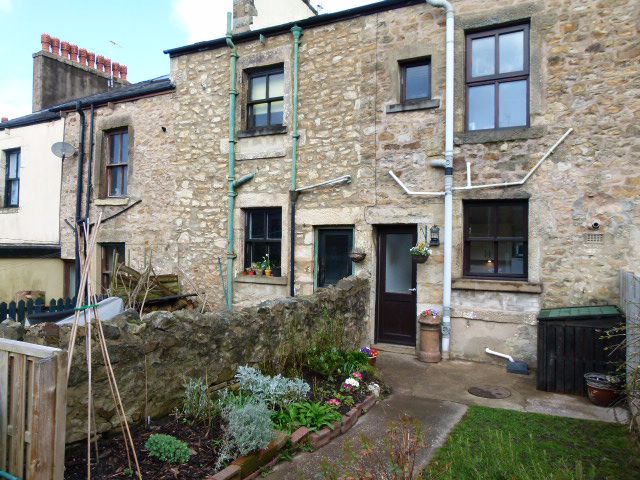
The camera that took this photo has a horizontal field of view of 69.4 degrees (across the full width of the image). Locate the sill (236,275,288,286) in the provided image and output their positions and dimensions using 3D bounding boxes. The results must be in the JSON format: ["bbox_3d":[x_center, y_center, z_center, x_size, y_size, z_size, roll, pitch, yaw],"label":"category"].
[{"bbox_3d":[-1.127,0.785,9.130,1.192,0.140,0.180,1,0,25],"label":"sill"}]

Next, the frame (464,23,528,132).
[{"bbox_3d":[2.858,-2.567,7.448,0.977,1.629,0.100,1,0,25],"label":"frame"}]

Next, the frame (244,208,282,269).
[{"bbox_3d":[-1.103,0.026,9.274,0.952,1.352,0.100,1,0,25],"label":"frame"}]

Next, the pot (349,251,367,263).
[{"bbox_3d":[0.677,0.304,8.126,0.290,0.190,0.230,1,0,25],"label":"pot"}]

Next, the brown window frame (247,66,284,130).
[{"bbox_3d":[-1.055,-2.835,9.281,0.920,1.240,0.100,1,0,25],"label":"brown window frame"}]

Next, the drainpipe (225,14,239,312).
[{"bbox_3d":[-1.791,-1.378,9.299,0.170,6.351,0.250,1,0,25],"label":"drainpipe"}]

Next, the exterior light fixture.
[{"bbox_3d":[1.884,-0.069,7.585,0.150,0.345,0.180,1,0,25],"label":"exterior light fixture"}]

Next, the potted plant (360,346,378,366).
[{"bbox_3d":[0.760,1.790,7.100,0.270,0.300,0.250,1,0,0],"label":"potted plant"}]

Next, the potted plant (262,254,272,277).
[{"bbox_3d":[-1.026,0.495,9.087,0.170,0.439,0.170,1,0,25],"label":"potted plant"}]

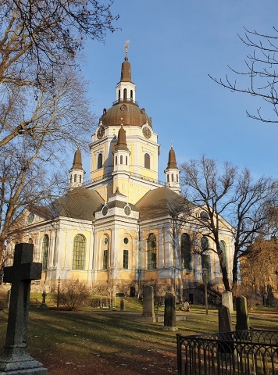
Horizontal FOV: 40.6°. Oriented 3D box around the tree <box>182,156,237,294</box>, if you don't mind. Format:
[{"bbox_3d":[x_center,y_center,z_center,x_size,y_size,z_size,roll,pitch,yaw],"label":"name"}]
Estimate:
[{"bbox_3d":[9.147,5.093,47.687,7.000,18.900,7.000,0,-18,0],"label":"tree"}]

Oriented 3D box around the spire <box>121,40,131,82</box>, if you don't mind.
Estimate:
[{"bbox_3d":[-3.671,-37.011,110.246,2.900,14.200,2.900,16,-24,-41],"label":"spire"}]

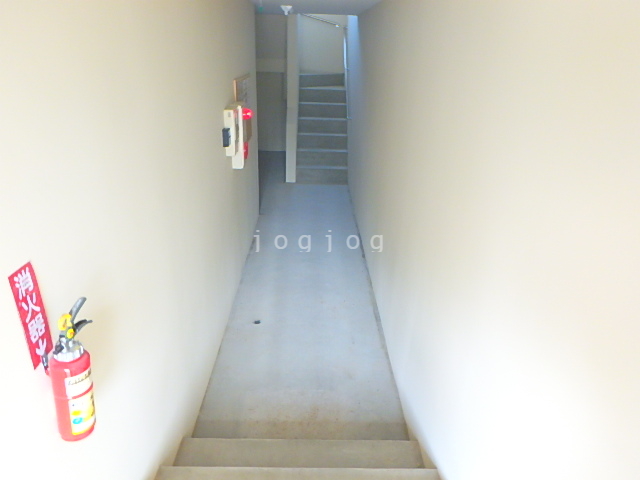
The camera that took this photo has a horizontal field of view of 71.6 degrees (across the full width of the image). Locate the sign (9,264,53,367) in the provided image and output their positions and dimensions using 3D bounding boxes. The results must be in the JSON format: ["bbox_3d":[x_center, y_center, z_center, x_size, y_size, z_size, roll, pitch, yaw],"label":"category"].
[{"bbox_3d":[-0.646,0.173,1.004,0.008,0.240,0.079,2,24,-2],"label":"sign"}]

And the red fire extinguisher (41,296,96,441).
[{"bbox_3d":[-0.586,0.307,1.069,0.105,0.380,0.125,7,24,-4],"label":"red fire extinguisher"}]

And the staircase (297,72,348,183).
[{"bbox_3d":[0.046,-1.926,7.497,0.820,1.480,1.950,2,24,-2],"label":"staircase"}]

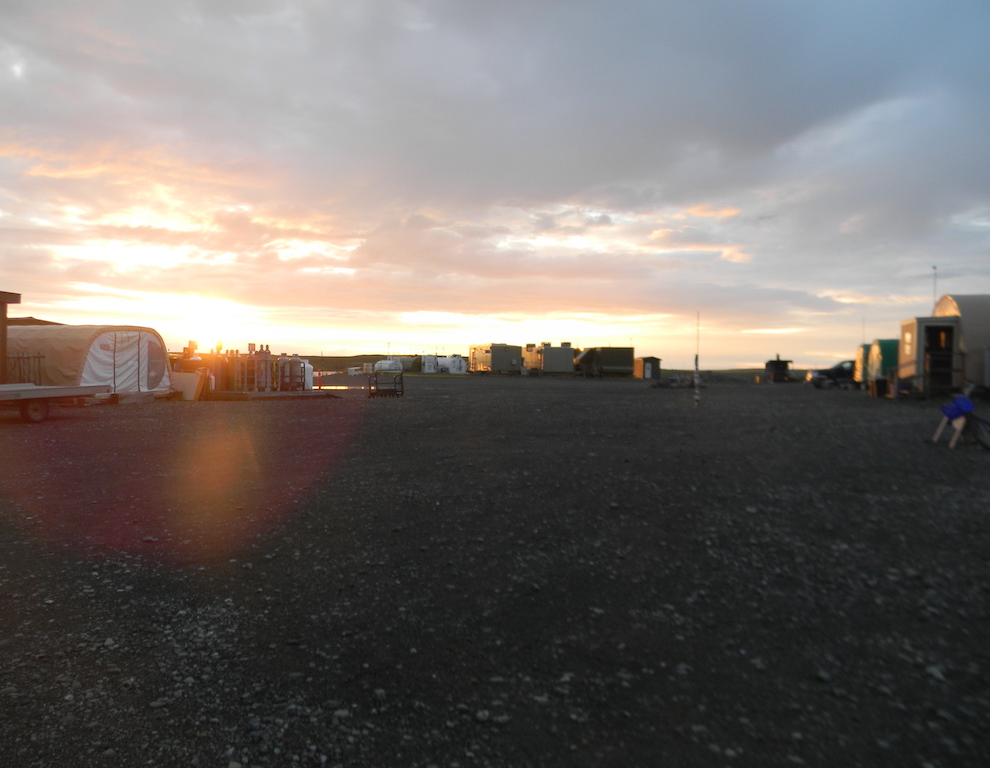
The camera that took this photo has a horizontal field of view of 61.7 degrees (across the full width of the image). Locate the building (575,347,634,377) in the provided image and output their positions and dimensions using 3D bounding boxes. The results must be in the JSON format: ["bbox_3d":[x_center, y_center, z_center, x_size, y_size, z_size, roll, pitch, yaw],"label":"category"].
[{"bbox_3d":[13.551,-2.743,103.992,6.900,3.423,2.900,0,1,-10],"label":"building"}]

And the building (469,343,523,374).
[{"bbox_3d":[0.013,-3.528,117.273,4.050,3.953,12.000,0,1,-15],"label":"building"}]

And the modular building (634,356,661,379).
[{"bbox_3d":[19.287,-2.003,104.693,2.400,2.661,2.900,0,1,-15],"label":"modular building"}]

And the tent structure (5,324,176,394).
[{"bbox_3d":[-21.005,-1.106,38.618,9.000,3.100,6.200,0,1,13],"label":"tent structure"}]

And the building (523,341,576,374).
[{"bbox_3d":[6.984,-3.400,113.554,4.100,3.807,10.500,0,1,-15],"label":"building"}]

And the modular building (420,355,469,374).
[{"bbox_3d":[-7.431,-2.674,115.626,5.600,2.500,4.000,0,1,-15],"label":"modular building"}]

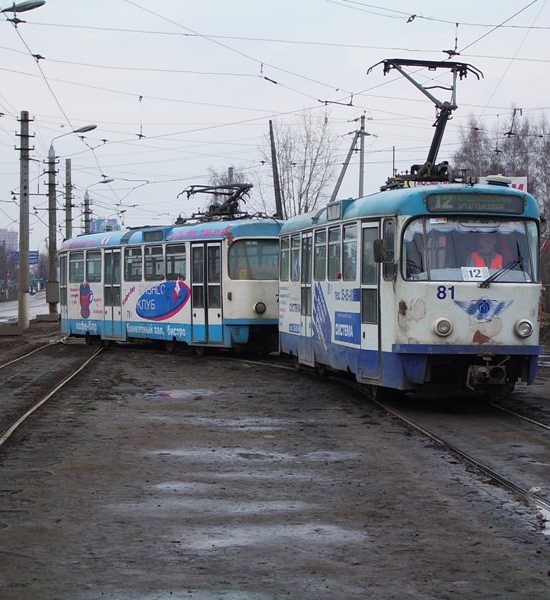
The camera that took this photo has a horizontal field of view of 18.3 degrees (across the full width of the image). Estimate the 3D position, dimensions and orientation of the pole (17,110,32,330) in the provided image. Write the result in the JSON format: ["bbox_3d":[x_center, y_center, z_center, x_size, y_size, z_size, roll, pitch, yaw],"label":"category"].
[{"bbox_3d":[-9.230,-2.940,63.000,0.450,8.050,0.450,0,0,0],"label":"pole"}]

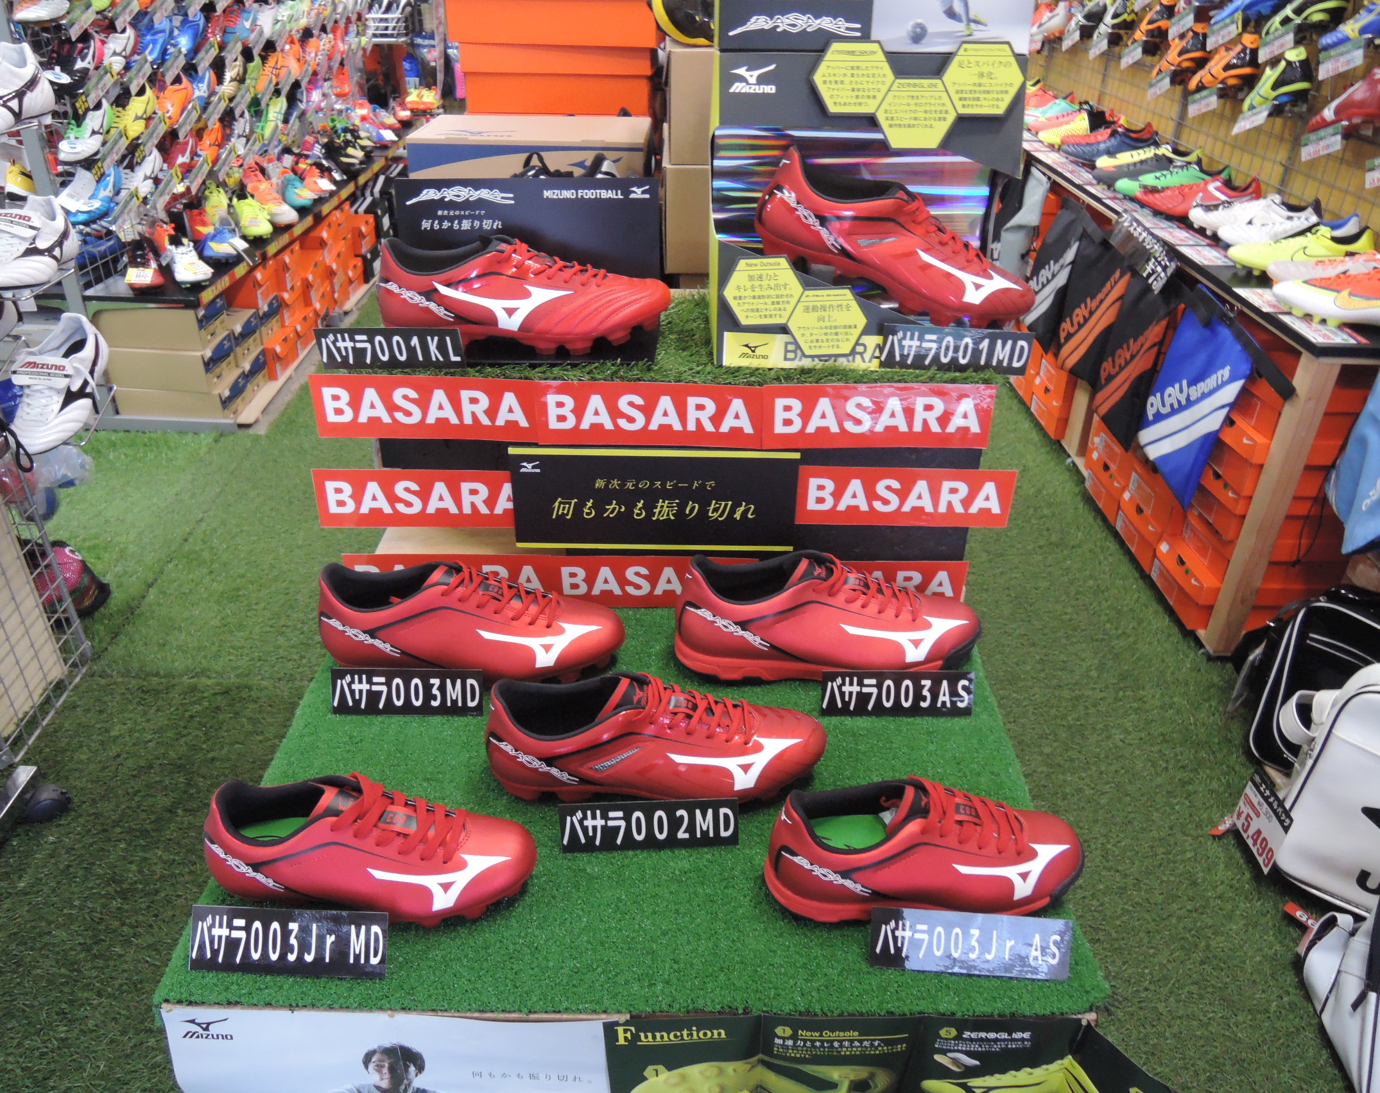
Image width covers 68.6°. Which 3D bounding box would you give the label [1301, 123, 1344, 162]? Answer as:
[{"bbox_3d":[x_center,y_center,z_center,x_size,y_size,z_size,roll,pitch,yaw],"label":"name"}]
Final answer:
[{"bbox_3d":[1.344,-0.859,2.150,0.004,0.053,0.088,0,1,-24],"label":"label"}]

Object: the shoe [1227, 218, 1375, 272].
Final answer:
[{"bbox_3d":[1.175,-0.588,1.942,0.279,0.105,0.100,-3,32,-5],"label":"shoe"}]

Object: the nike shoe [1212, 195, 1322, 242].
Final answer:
[{"bbox_3d":[1.195,-0.692,2.112,0.270,0.102,0.098,-3,32,-4],"label":"nike shoe"}]

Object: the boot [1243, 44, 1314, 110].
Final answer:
[{"bbox_3d":[1.519,-1.208,2.632,0.100,0.105,0.280,1,6,0],"label":"boot"}]

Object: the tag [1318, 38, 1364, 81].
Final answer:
[{"bbox_3d":[1.362,-1.020,2.113,0.004,0.056,0.120,-8,13,-15],"label":"tag"}]

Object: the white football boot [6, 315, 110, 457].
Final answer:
[{"bbox_3d":[-1.044,-0.275,1.687,0.100,0.105,0.280,1,50,-1],"label":"white football boot"}]

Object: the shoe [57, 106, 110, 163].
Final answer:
[{"bbox_3d":[-1.573,-1.083,2.630,0.100,0.105,0.280,-1,42,-3],"label":"shoe"}]

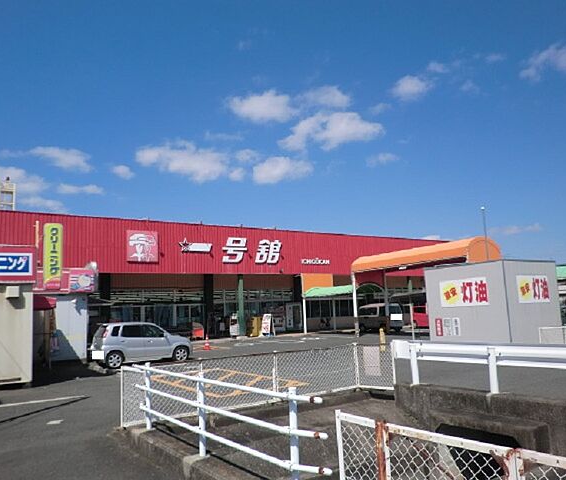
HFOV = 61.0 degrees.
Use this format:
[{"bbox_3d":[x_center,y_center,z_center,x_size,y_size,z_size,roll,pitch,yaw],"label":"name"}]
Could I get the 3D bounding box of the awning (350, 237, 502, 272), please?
[{"bbox_3d":[7.345,1.021,25.984,2.980,1.200,7.749,3,-11,-35],"label":"awning"}]

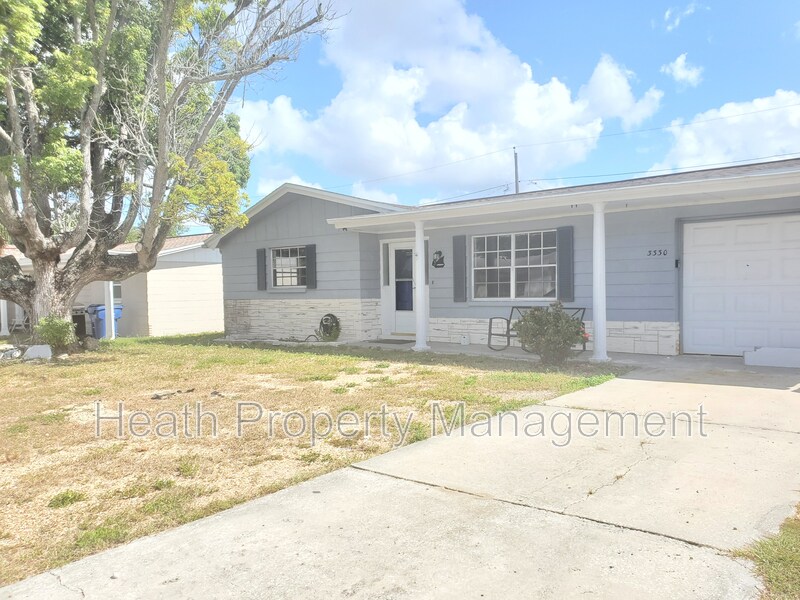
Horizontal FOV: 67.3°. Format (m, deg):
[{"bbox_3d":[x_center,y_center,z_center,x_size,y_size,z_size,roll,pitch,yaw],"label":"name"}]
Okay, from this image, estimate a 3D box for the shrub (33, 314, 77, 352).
[{"bbox_3d":[-8.026,0.776,14.000,0.870,0.850,0.820,-2,2,-30],"label":"shrub"}]

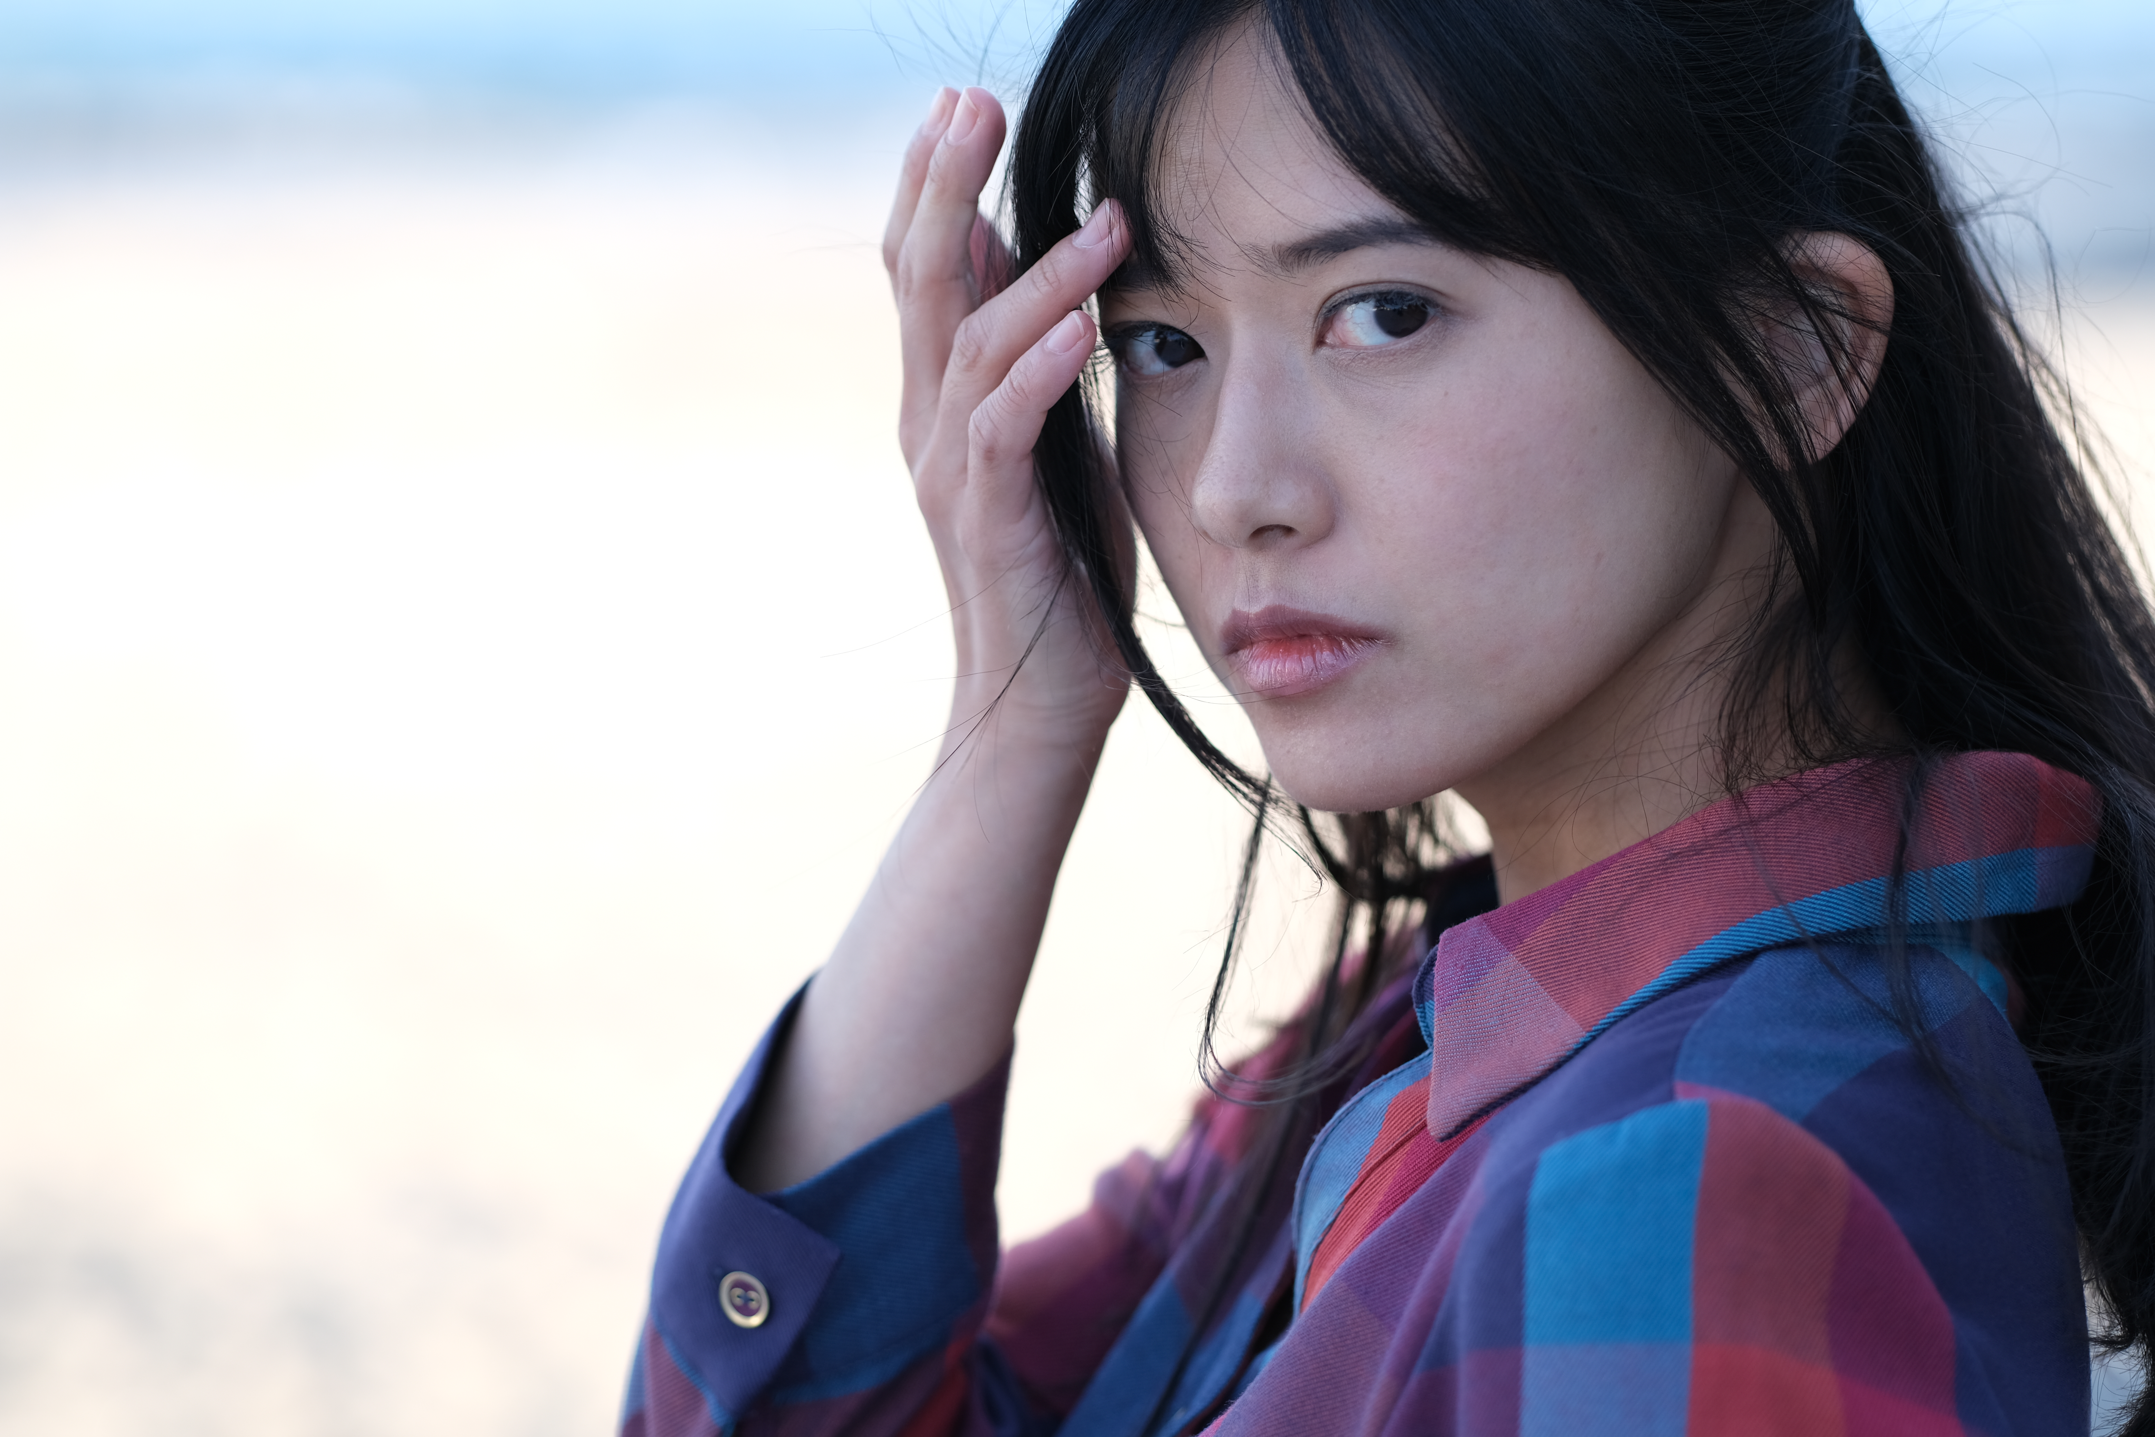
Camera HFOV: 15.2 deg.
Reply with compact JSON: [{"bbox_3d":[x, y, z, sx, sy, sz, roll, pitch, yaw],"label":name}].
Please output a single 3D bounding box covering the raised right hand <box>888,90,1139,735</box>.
[{"bbox_3d":[-0.015,-0.068,1.840,0.056,0.155,0.082,-4,-2,-25],"label":"raised right hand"}]

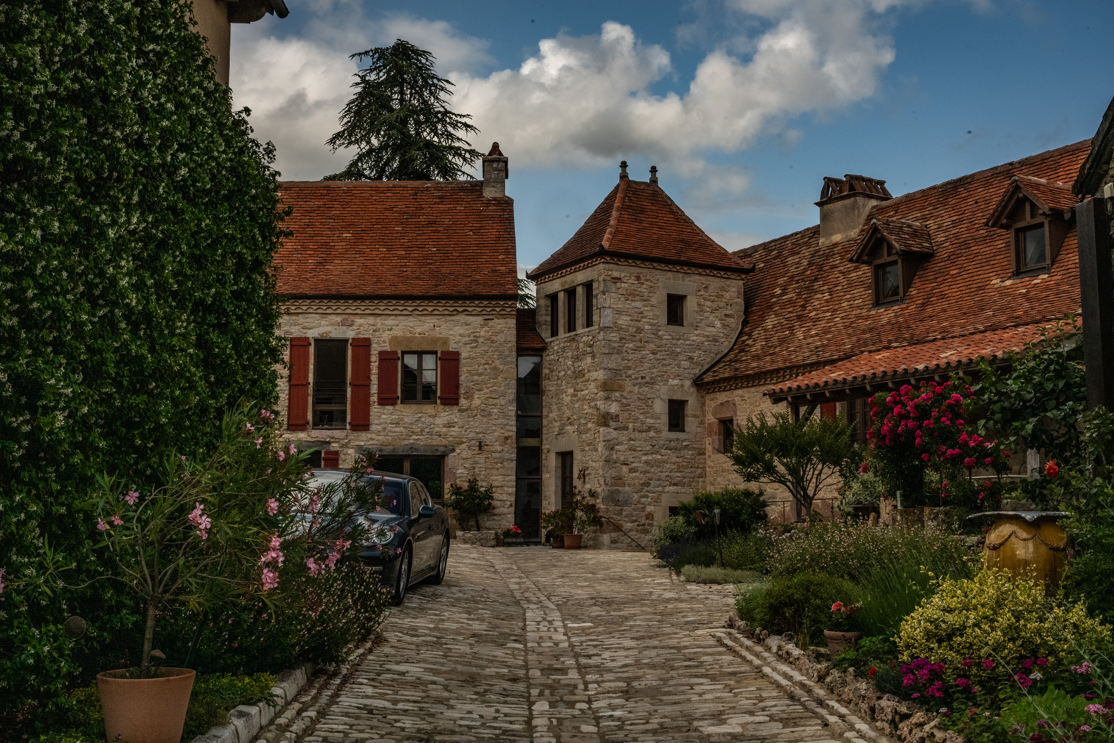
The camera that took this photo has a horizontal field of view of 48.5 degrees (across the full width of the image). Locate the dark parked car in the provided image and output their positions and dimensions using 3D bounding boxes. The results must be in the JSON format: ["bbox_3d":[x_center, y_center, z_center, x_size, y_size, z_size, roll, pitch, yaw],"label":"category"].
[{"bbox_3d":[-2.461,1.895,14.912,1.940,1.420,4.950,4,-5,3],"label":"dark parked car"}]

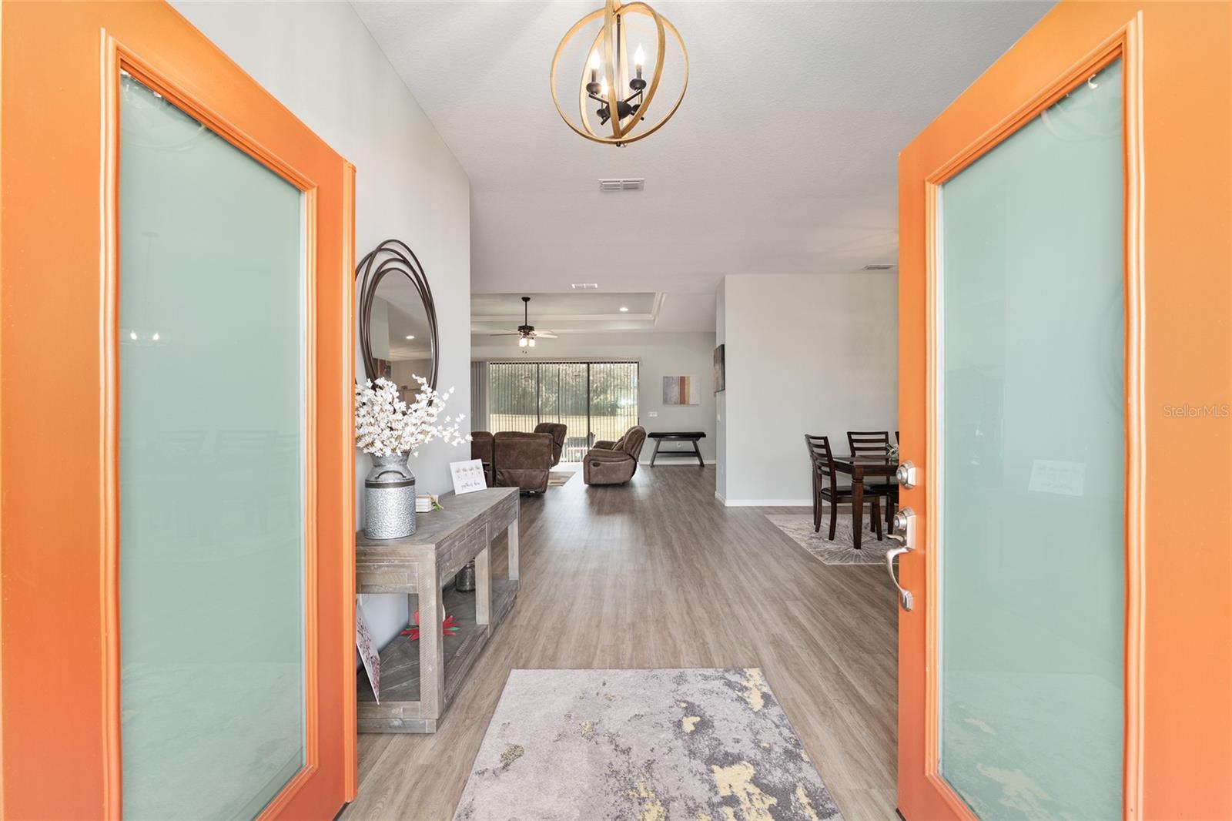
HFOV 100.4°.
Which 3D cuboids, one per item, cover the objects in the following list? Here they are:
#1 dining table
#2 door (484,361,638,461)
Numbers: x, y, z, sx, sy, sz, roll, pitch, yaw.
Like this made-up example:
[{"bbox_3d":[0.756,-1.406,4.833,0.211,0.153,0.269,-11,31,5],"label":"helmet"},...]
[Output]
[{"bbox_3d":[3.080,0.869,5.150,1.880,0.765,1.030,0,0,1],"label":"dining table"},{"bbox_3d":[-1.245,0.069,11.780,3.530,2.380,0.120,0,0,1],"label":"door"}]

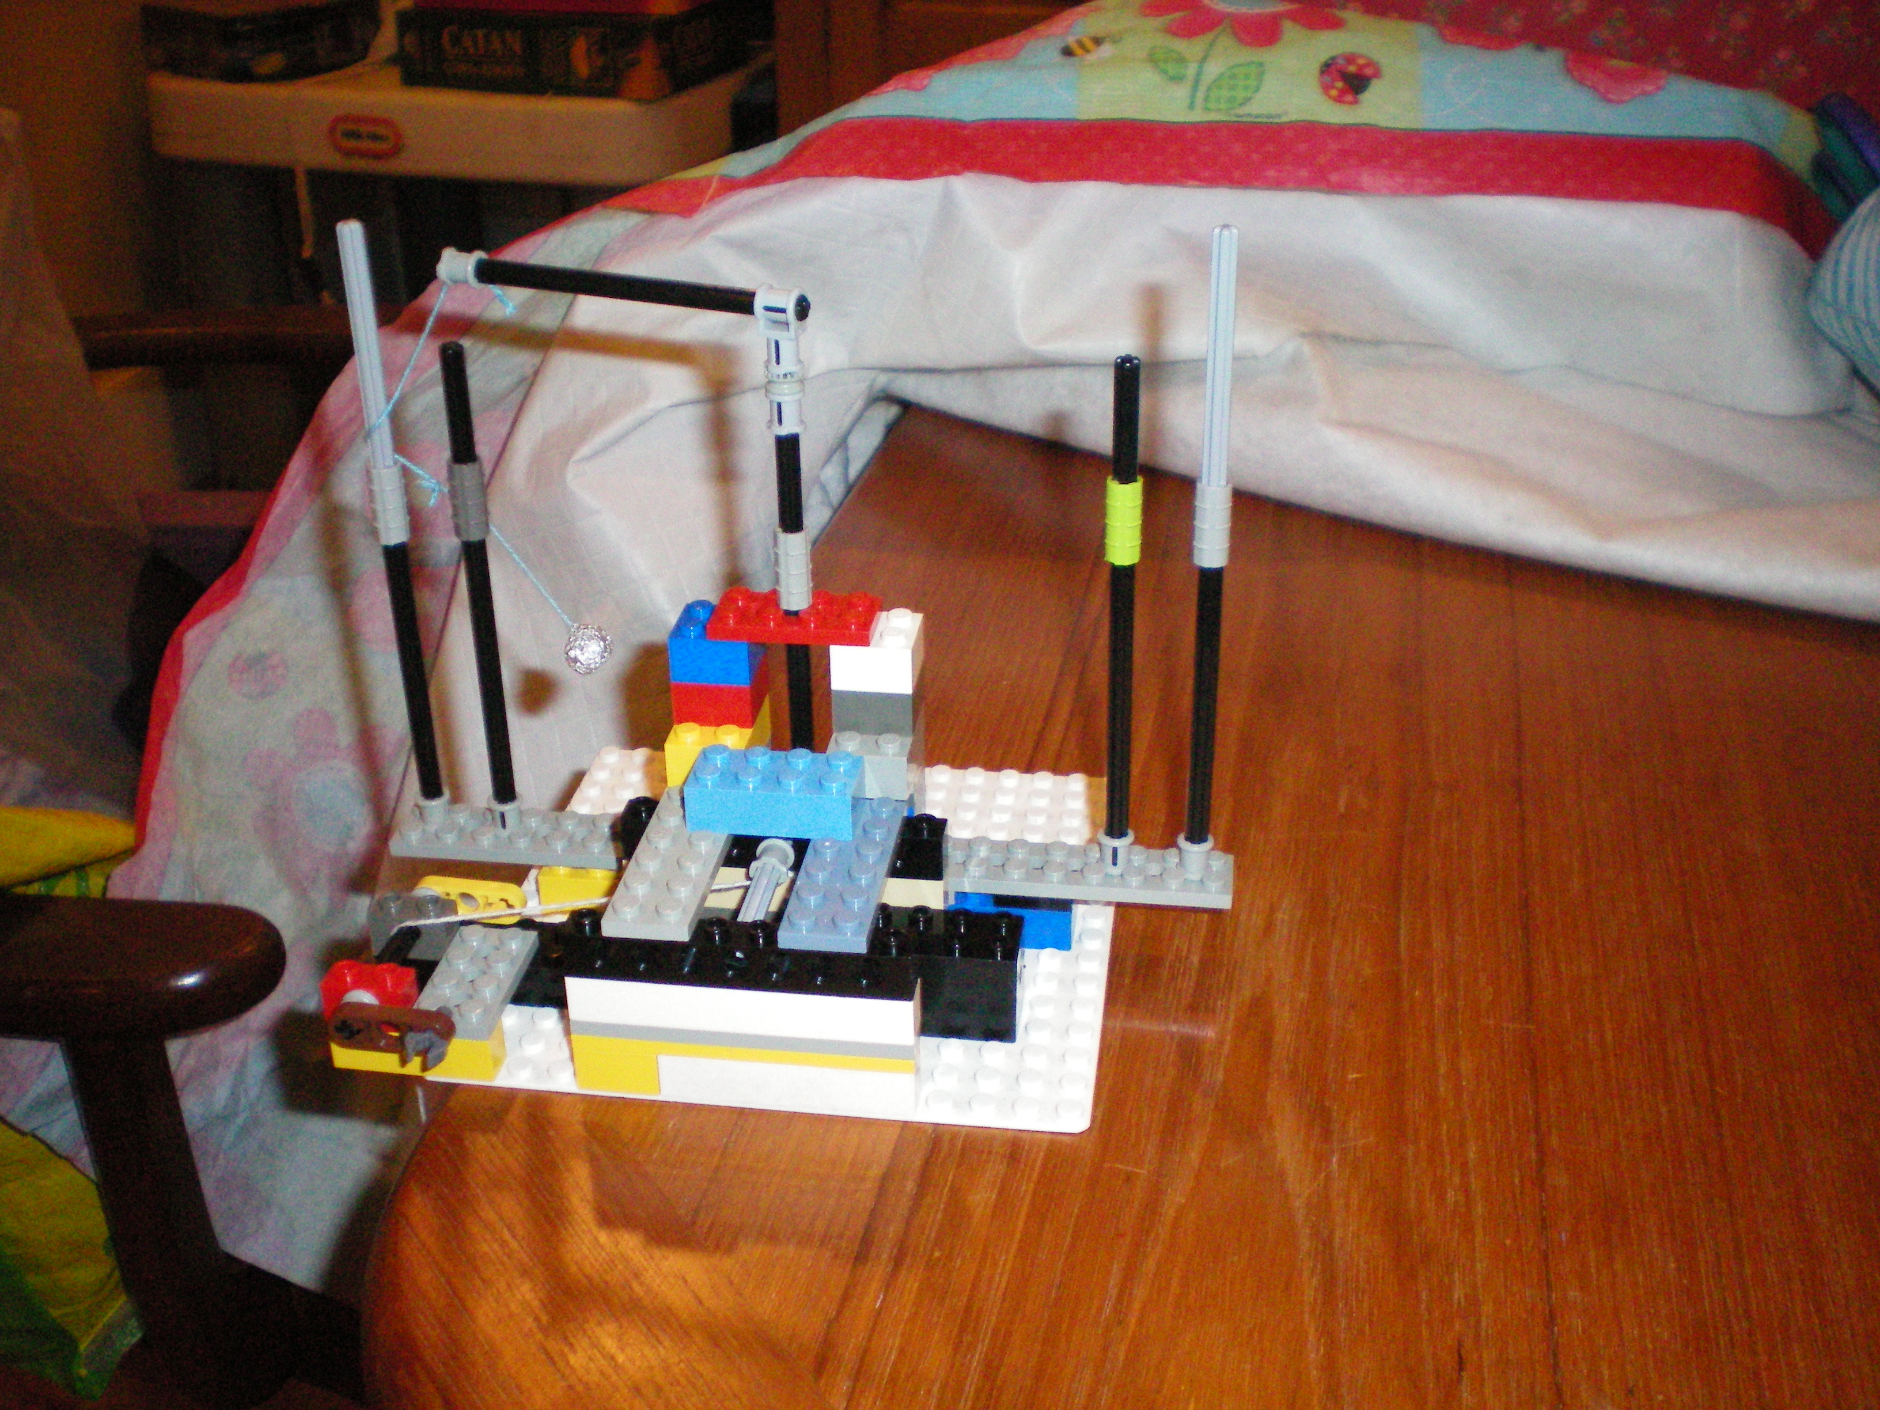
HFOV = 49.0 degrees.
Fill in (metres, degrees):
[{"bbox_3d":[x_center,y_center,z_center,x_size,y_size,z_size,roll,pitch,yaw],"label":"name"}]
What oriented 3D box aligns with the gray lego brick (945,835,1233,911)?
[{"bbox_3d":[0.029,0.033,0.420,0.062,0.005,0.016,3,28,7],"label":"gray lego brick"}]

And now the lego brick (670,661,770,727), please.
[{"bbox_3d":[-0.044,-0.005,0.412,0.016,0.011,0.016,3,28,7],"label":"lego brick"}]

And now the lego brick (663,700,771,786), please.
[{"bbox_3d":[-0.044,0.006,0.416,0.016,0.011,0.024,3,28,7],"label":"lego brick"}]

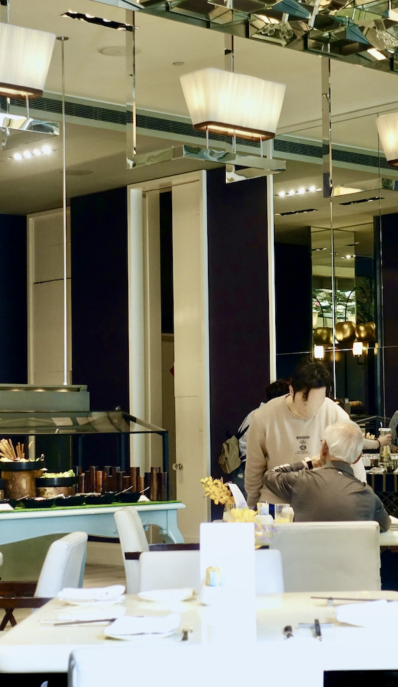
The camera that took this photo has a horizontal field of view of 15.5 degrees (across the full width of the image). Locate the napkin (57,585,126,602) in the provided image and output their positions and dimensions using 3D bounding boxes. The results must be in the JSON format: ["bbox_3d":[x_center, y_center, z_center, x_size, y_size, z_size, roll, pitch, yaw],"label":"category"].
[{"bbox_3d":[-0.290,0.674,3.936,0.190,0.035,0.170,-1,-4,4],"label":"napkin"}]

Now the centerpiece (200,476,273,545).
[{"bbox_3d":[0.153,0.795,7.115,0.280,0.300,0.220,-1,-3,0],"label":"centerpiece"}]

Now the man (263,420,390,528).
[{"bbox_3d":[0.578,0.979,6.602,0.580,1.260,0.800,-1,-3,0],"label":"man"}]

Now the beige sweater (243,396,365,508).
[{"bbox_3d":[0.571,0.593,7.928,0.640,0.620,0.380,-1,-3,0],"label":"beige sweater"}]

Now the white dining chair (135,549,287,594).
[{"bbox_3d":[0.027,1.055,4.345,0.560,0.845,0.640,-1,-4,3],"label":"white dining chair"}]

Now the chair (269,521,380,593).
[{"bbox_3d":[0.540,1.183,6.410,0.530,0.830,0.620,-1,-3,0],"label":"chair"}]

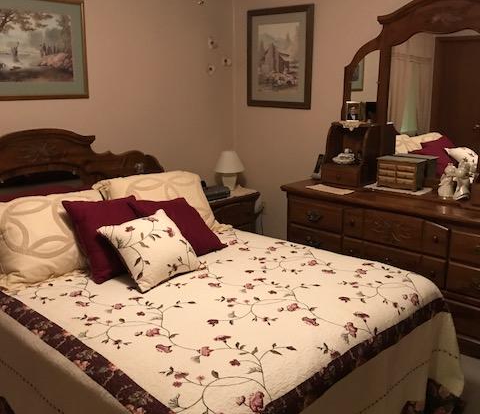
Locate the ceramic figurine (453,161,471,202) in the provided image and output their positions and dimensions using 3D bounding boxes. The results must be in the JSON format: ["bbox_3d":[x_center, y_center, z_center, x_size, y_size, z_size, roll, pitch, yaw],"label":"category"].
[{"bbox_3d":[1.327,-0.167,3.078,0.090,0.213,0.085,6,15,25],"label":"ceramic figurine"}]

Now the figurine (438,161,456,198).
[{"bbox_3d":[1.252,-0.169,3.110,0.085,0.205,0.090,-9,16,-29],"label":"figurine"}]

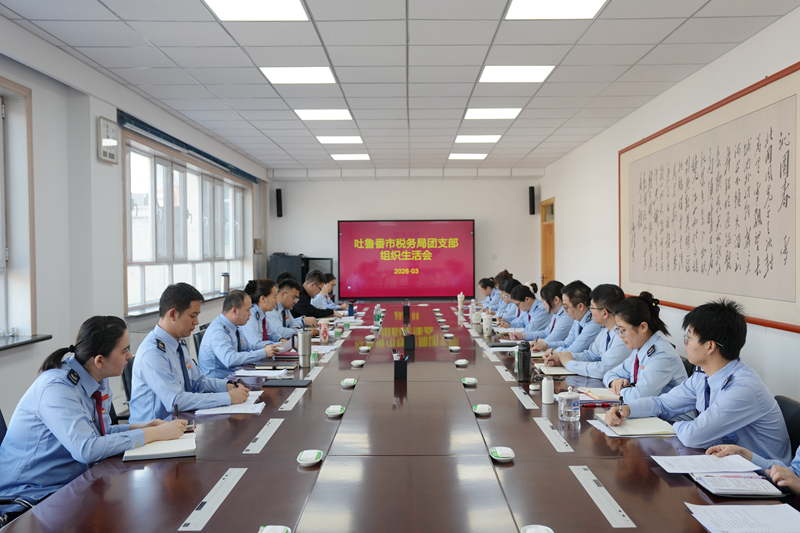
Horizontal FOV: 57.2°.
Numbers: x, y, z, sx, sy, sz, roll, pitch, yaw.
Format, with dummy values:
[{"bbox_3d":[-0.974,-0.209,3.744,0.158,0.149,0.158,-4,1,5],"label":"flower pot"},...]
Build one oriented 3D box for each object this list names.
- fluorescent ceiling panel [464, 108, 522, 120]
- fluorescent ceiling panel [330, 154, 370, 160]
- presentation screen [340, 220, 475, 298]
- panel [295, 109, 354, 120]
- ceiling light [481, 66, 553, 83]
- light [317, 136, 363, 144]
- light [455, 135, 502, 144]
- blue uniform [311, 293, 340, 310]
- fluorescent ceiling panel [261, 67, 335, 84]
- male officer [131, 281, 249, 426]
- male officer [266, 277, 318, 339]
[{"bbox_3d":[0.994,-1.656,7.881,0.590,0.050,0.580,0,1,1],"label":"fluorescent ceiling panel"},{"bbox_3d":[-0.753,-1.715,11.404,0.590,0.050,0.580,0,1,1],"label":"fluorescent ceiling panel"},{"bbox_3d":[0.124,-0.119,13.350,2.470,1.440,0.100,0,1,1],"label":"presentation screen"},{"bbox_3d":[-0.806,-1.651,7.908,0.590,0.050,0.580,0,1,1],"label":"panel"},{"bbox_3d":[0.964,-1.620,6.112,0.590,0.050,0.590,0,1,1],"label":"ceiling light"},{"bbox_3d":[-0.784,-1.693,9.688,0.590,0.050,0.590,0,1,1],"label":"light"},{"bbox_3d":[1.016,-1.696,9.662,0.590,0.050,0.590,0,1,1],"label":"light"},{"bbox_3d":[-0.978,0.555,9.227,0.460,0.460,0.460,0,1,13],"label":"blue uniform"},{"bbox_3d":[-0.832,-1.619,6.160,0.590,0.050,0.580,0,1,1],"label":"fluorescent ceiling panel"},{"bbox_3d":[-0.999,0.740,3.411,0.660,1.320,0.530,0,1,3],"label":"male officer"},{"bbox_3d":[-0.965,0.718,6.412,0.660,1.235,0.530,0,1,11],"label":"male officer"}]

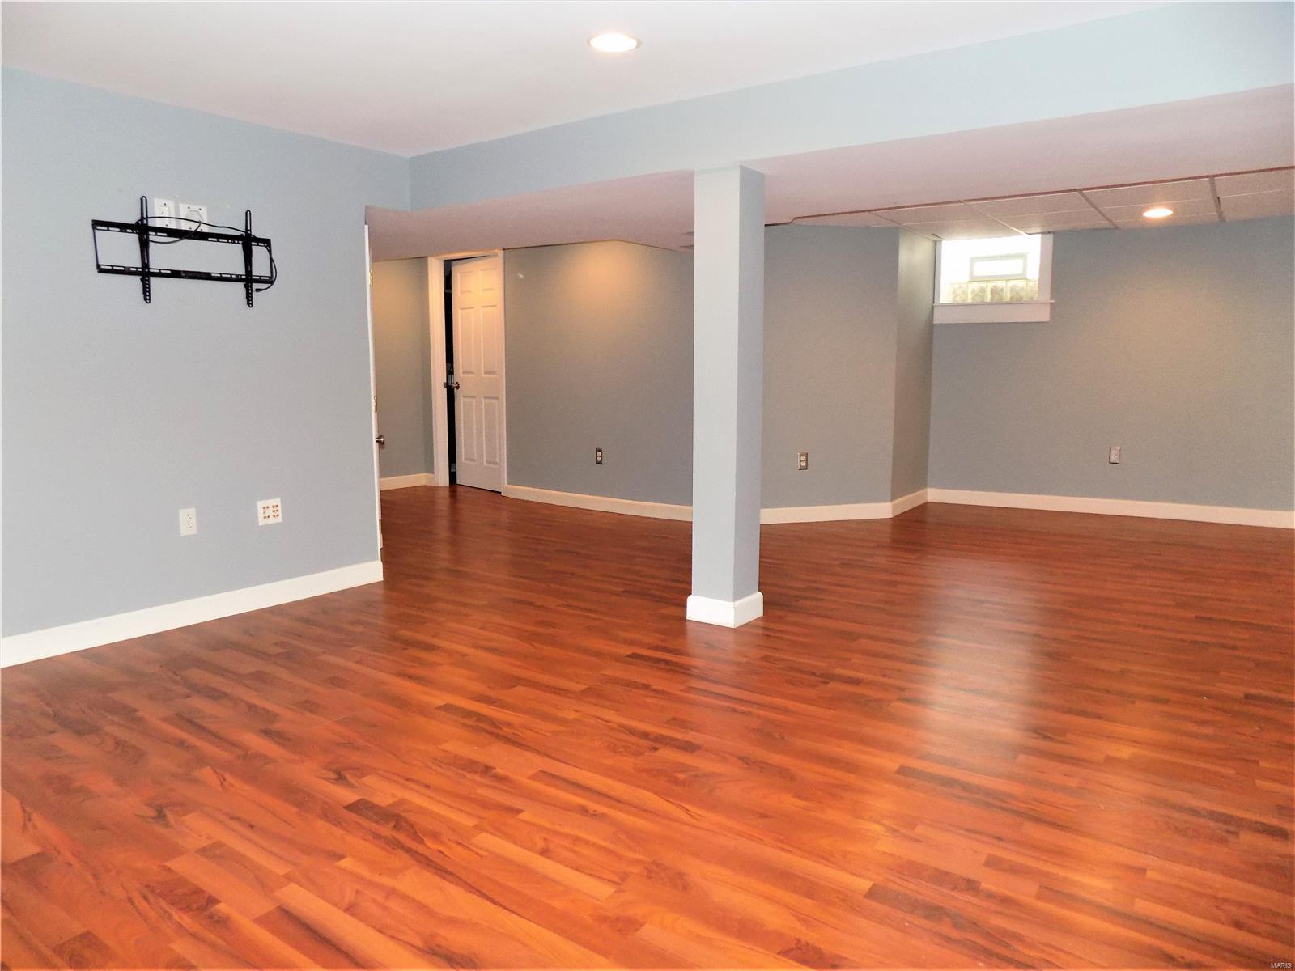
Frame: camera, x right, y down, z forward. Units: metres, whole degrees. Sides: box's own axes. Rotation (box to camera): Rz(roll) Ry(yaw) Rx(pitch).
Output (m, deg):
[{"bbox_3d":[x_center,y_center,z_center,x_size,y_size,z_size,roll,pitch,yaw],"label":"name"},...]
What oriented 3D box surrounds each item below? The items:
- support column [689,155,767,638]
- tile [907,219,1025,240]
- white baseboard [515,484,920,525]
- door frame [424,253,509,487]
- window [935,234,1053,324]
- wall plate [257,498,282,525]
[{"bbox_3d":[0.343,-0.351,3.667,0.238,1.881,0.240,5,9,33],"label":"support column"},{"bbox_3d":[2.346,-1.890,6.333,0.631,0.020,0.866,5,9,33],"label":"tile"},{"bbox_3d":[0.467,0.145,6.774,3.649,0.105,1.287,1,7,6],"label":"white baseboard"},{"bbox_3d":[-1.581,-0.977,7.623,0.935,2.085,0.160,5,9,34],"label":"door frame"},{"bbox_3d":[2.725,-1.614,6.791,0.870,0.655,0.120,5,9,32],"label":"window"},{"bbox_3d":[-1.742,0.124,3.975,0.010,0.113,0.114,5,9,36],"label":"wall plate"}]

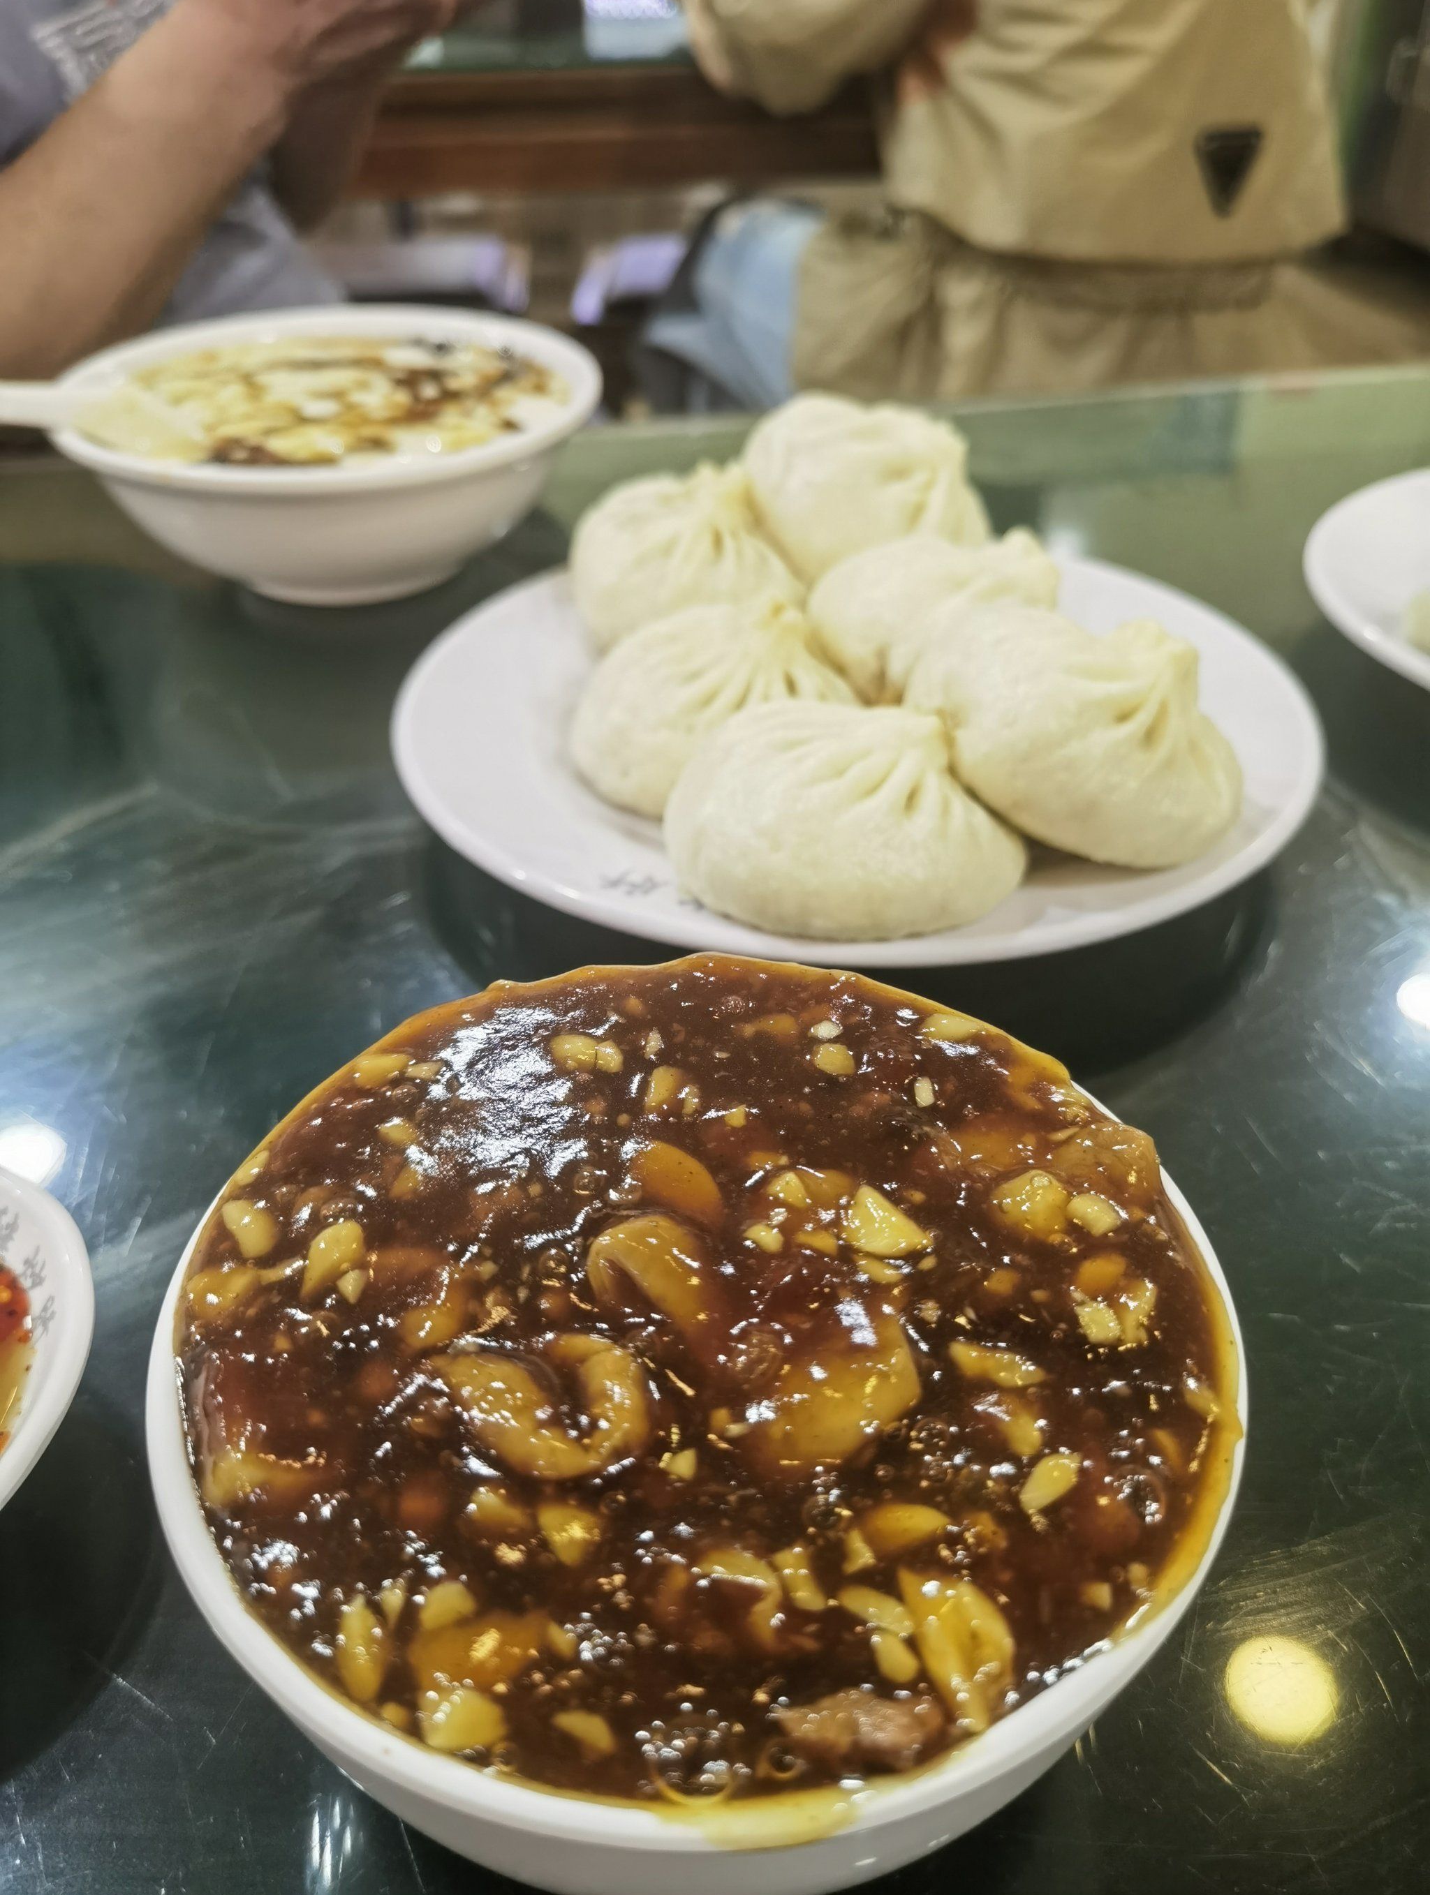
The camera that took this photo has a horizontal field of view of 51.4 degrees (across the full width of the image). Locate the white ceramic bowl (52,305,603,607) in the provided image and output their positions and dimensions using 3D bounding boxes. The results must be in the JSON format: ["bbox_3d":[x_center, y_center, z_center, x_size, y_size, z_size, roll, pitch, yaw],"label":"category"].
[{"bbox_3d":[-0.102,-0.131,0.417,0.148,0.051,0.148,0,38,0],"label":"white ceramic bowl"}]

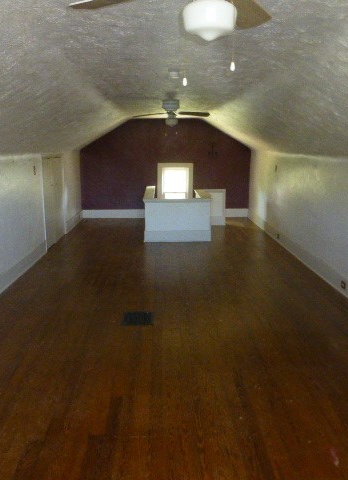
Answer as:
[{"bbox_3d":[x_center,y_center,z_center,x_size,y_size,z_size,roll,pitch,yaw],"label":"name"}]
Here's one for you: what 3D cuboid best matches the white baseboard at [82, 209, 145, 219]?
[{"bbox_3d":[-1.356,-0.594,10.227,1.480,0.195,0.025,0,12,-2],"label":"white baseboard"}]

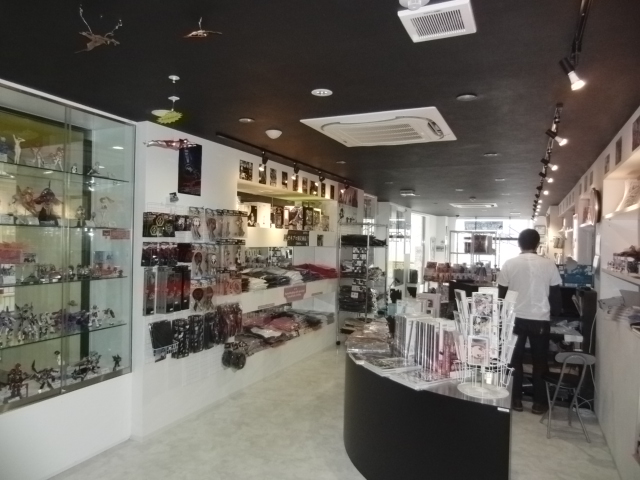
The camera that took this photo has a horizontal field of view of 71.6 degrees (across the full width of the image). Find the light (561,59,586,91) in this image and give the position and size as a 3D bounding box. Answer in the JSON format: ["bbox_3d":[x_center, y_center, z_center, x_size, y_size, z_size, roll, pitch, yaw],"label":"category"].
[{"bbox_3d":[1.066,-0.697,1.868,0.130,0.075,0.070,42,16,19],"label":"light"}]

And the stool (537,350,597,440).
[{"bbox_3d":[2.023,1.249,3.676,0.350,0.710,0.470,1,0,13],"label":"stool"}]

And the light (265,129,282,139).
[{"bbox_3d":[-0.364,-0.825,3.511,0.135,0.060,0.135,1,0,0],"label":"light"}]

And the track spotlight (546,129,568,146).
[{"bbox_3d":[1.549,-0.667,2.883,0.140,0.080,0.070,29,11,23],"label":"track spotlight"}]

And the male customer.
[{"bbox_3d":[1.994,0.751,4.214,0.580,1.700,0.380,1,0,25],"label":"male customer"}]

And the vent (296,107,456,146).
[{"bbox_3d":[0.493,-0.840,3.383,0.950,0.060,0.950,1,0,25],"label":"vent"}]

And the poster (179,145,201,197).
[{"bbox_3d":[-1.072,-0.597,3.697,0.015,0.435,0.275,1,0,25],"label":"poster"}]

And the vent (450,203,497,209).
[{"bbox_3d":[3.364,-0.759,9.695,0.950,0.060,0.950,1,0,25],"label":"vent"}]

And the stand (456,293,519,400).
[{"bbox_3d":[0.966,0.596,2.598,0.350,0.570,0.350,1,0,20],"label":"stand"}]

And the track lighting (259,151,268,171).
[{"bbox_3d":[-0.538,-0.755,4.220,0.110,0.180,0.090,1,0,25],"label":"track lighting"}]

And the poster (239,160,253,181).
[{"bbox_3d":[-0.729,-0.688,4.429,0.015,0.187,0.225,1,0,25],"label":"poster"}]

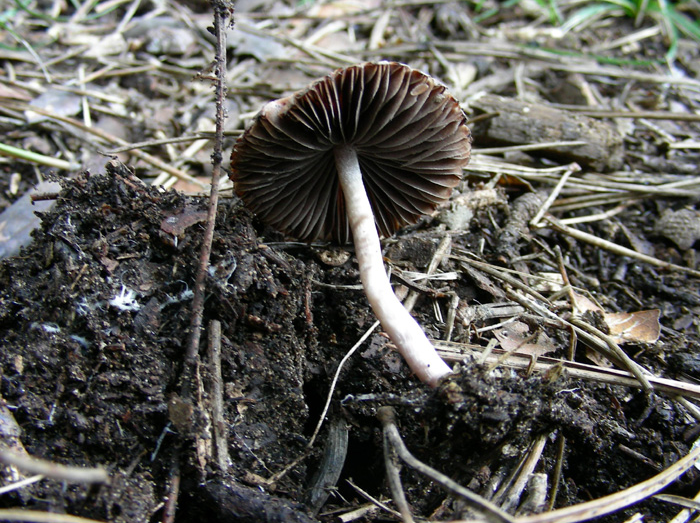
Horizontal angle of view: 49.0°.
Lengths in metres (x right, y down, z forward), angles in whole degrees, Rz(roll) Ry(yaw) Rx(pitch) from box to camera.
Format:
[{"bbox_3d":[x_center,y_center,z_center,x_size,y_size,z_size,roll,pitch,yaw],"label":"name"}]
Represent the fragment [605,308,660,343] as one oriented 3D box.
[{"bbox_3d":[0.070,0.016,0.190,0.014,0.003,0.012,-3,40,-3],"label":"fragment"}]

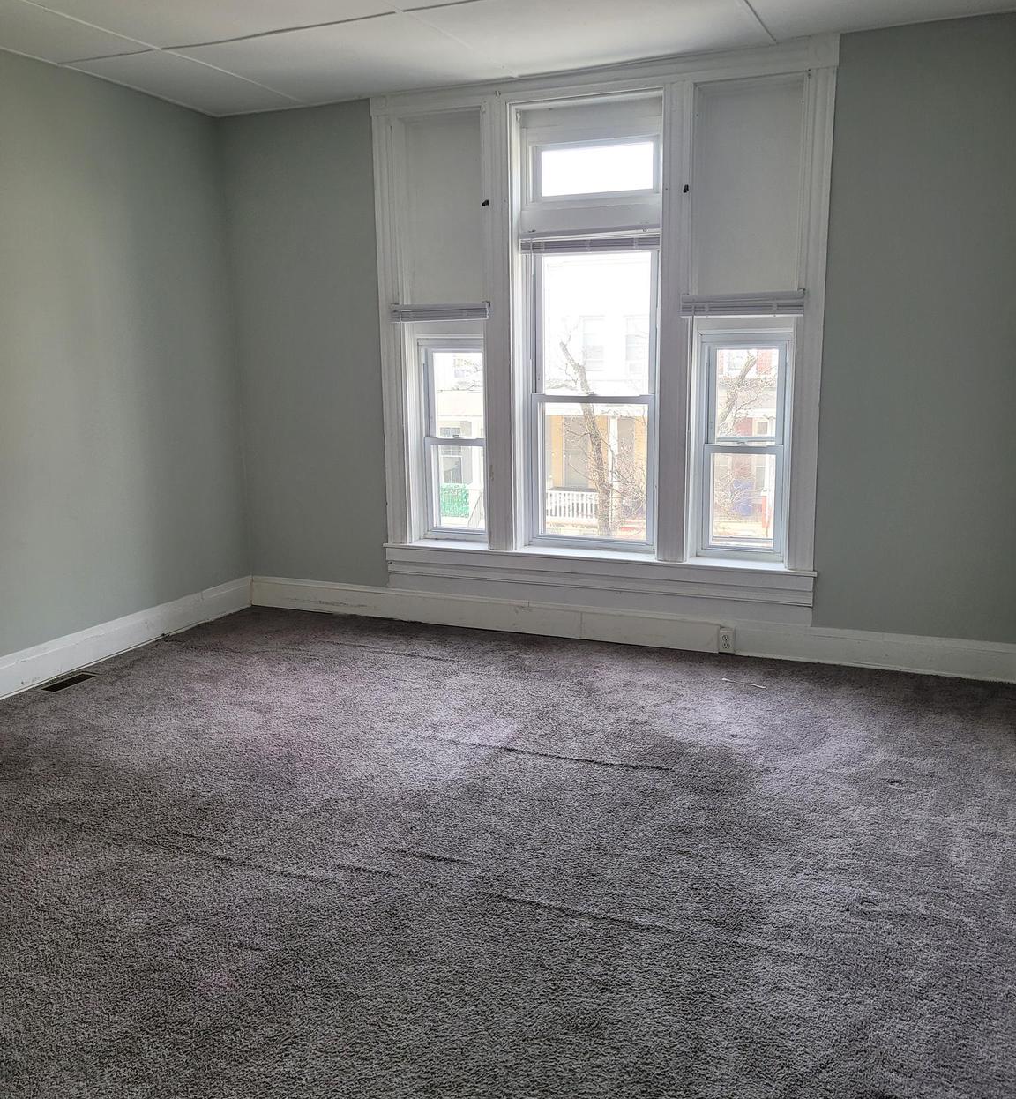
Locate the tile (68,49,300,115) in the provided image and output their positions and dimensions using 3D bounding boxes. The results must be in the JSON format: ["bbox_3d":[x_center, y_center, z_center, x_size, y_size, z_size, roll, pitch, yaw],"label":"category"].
[{"bbox_3d":[-1.566,-2.292,5.024,0.585,0.020,1.155,4,12,23],"label":"tile"}]

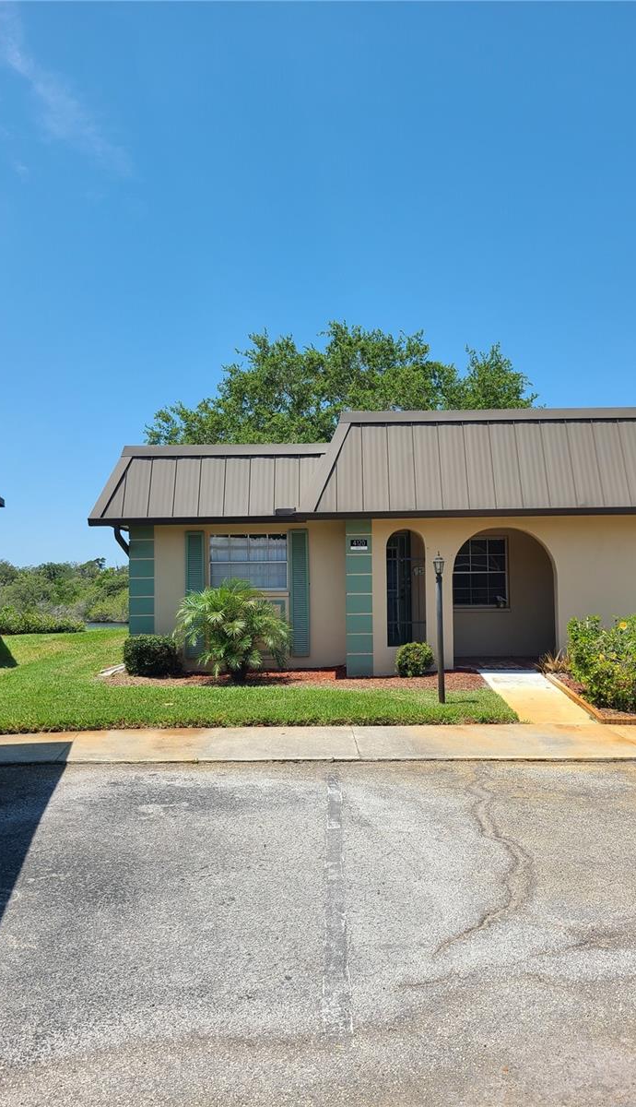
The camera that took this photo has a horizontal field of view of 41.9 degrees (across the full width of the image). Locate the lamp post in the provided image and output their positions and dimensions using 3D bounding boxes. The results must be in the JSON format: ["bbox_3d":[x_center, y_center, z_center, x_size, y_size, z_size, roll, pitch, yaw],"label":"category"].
[{"bbox_3d":[1.569,0.951,10.650,0.160,1.940,0.160,-1,-2,0],"label":"lamp post"}]

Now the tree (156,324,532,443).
[{"bbox_3d":[0.800,-2.800,31.000,15.200,11.300,13.500,-1,-2,0],"label":"tree"}]

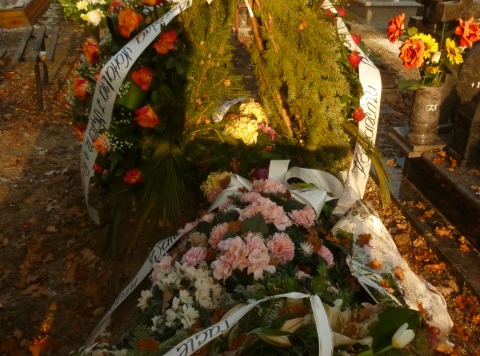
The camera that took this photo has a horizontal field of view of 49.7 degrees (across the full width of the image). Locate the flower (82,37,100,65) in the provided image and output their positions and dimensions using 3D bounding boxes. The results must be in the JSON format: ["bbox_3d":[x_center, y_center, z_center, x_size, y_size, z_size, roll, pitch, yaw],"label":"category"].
[{"bbox_3d":[-0.740,-0.635,2.580,0.085,0.115,0.085,12,30,22],"label":"flower"}]

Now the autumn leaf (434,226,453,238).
[{"bbox_3d":[0.951,0.255,2.420,0.085,0.022,0.062,0,27,0],"label":"autumn leaf"}]

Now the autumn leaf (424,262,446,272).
[{"bbox_3d":[0.887,0.406,2.350,0.095,0.022,0.060,0,27,0],"label":"autumn leaf"}]

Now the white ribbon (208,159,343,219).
[{"bbox_3d":[0.143,0.046,2.080,0.530,0.160,0.230,0,27,0],"label":"white ribbon"}]

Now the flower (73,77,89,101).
[{"bbox_3d":[-0.801,-0.449,2.600,0.080,0.105,0.080,12,30,22],"label":"flower"}]

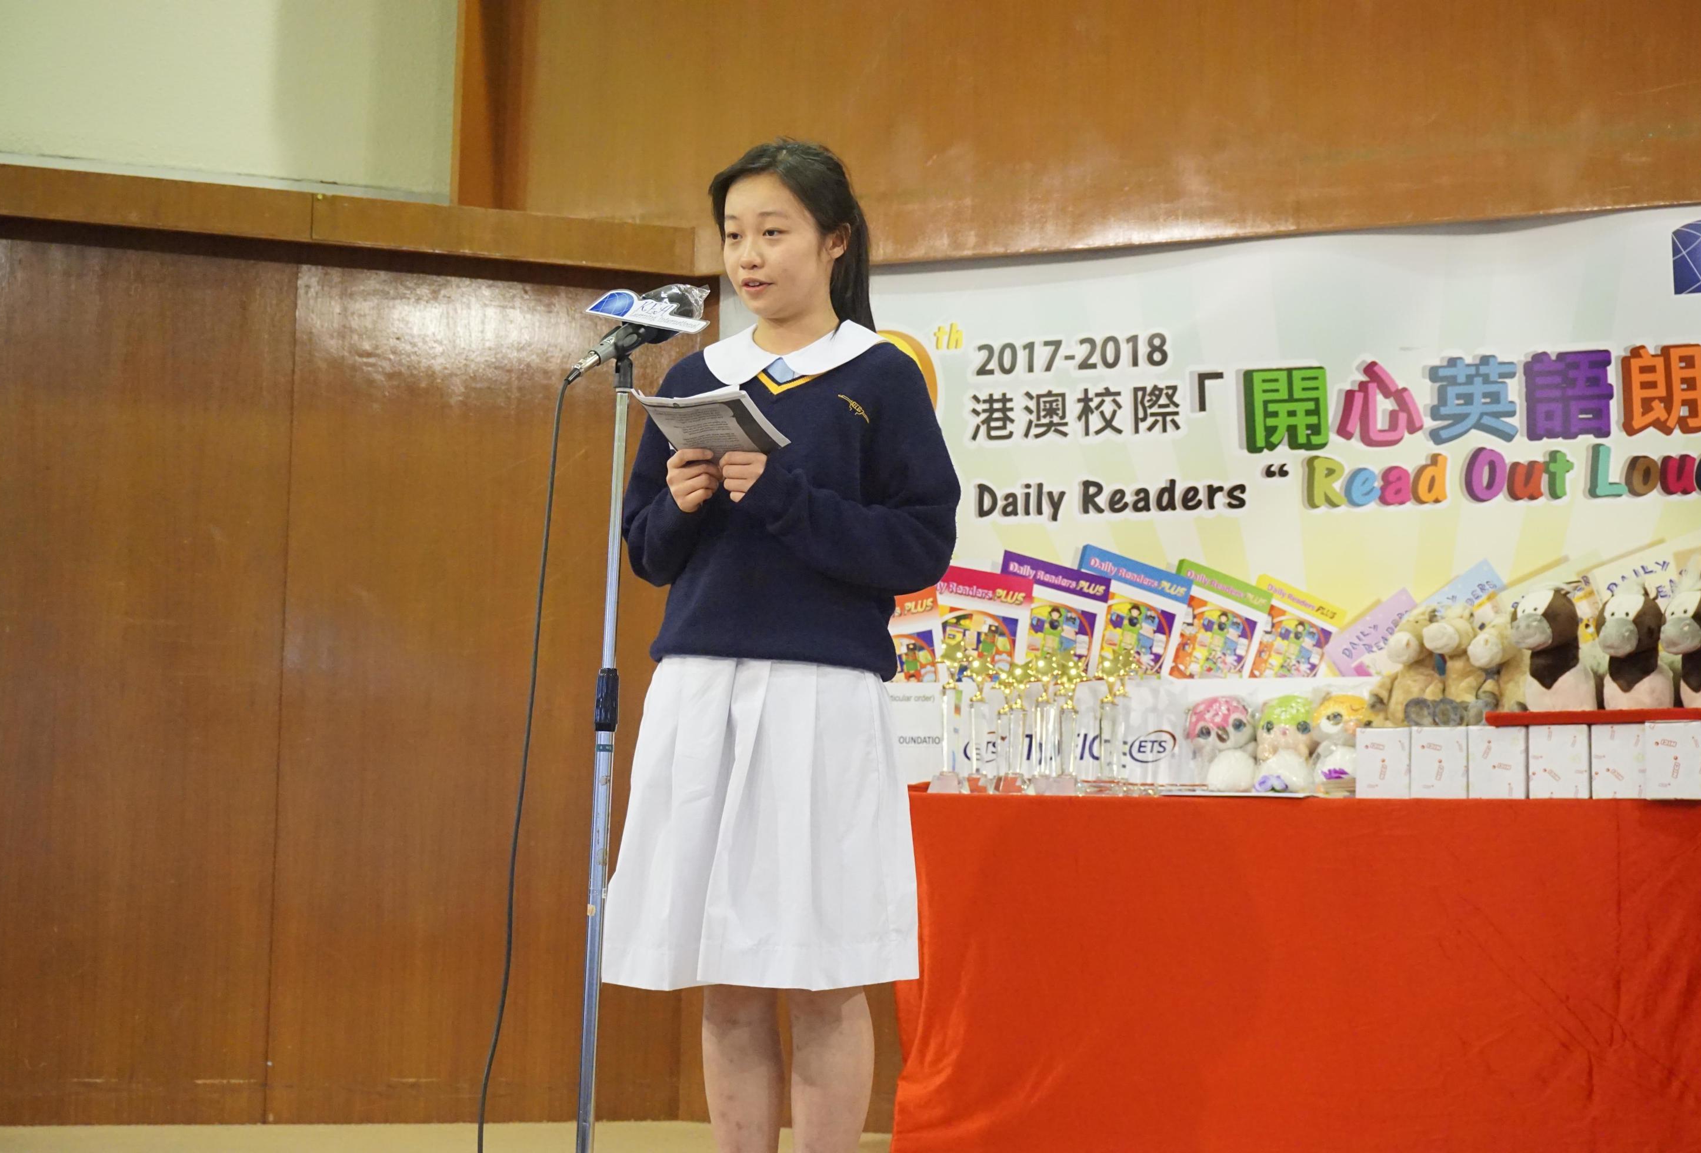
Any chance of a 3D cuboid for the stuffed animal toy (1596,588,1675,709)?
[{"bbox_3d":[1.253,0.115,4.819,0.118,0.205,0.135,-3,-7,33],"label":"stuffed animal toy"}]

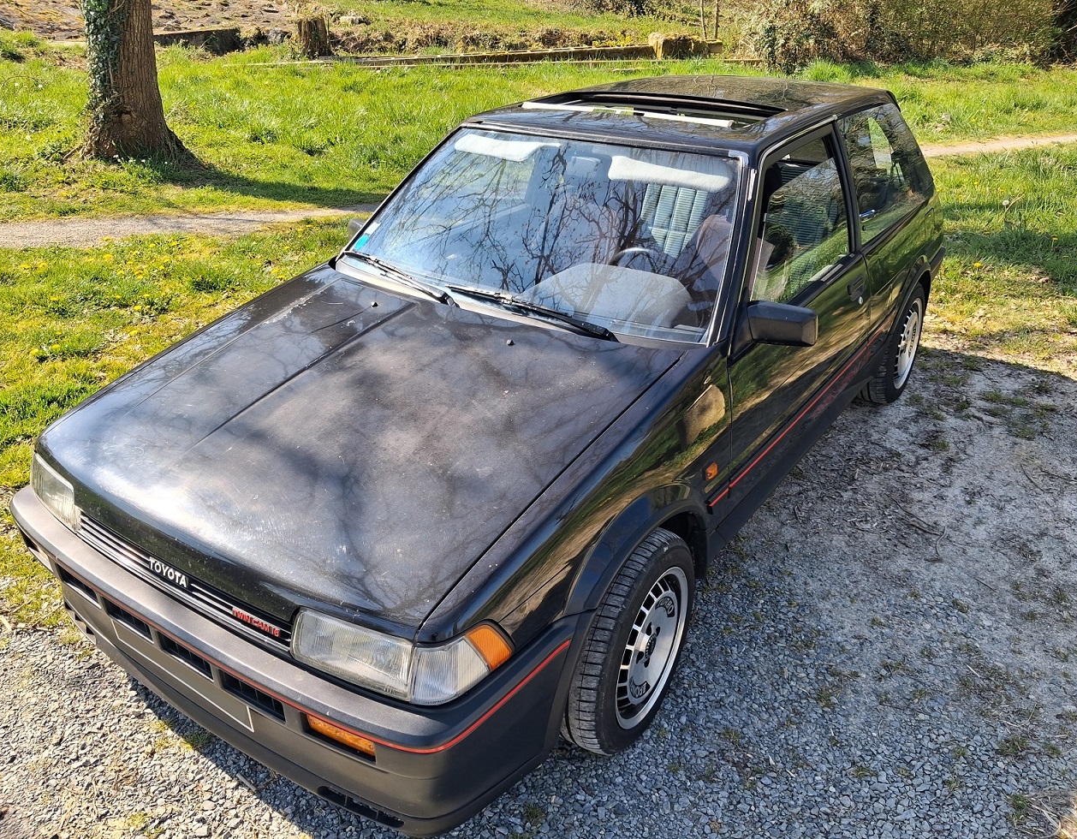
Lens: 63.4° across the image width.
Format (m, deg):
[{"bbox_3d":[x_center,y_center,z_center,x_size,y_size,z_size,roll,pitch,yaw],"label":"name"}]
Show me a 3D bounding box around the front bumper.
[{"bbox_3d":[-0.687,0.492,2.108,1.570,0.460,0.500,17,32,31],"label":"front bumper"}]

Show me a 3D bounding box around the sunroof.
[{"bbox_3d":[0.406,-1.093,3.068,0.840,0.060,0.400,17,32,31],"label":"sunroof"}]

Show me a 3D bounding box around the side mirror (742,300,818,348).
[{"bbox_3d":[0.645,-0.263,2.307,0.160,0.100,0.100,17,32,31],"label":"side mirror"}]

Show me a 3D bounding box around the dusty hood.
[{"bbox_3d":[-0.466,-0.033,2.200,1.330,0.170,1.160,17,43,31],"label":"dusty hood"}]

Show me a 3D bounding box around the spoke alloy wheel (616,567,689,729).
[{"bbox_3d":[0.219,0.552,2.232,0.170,0.417,0.417,16,31,28],"label":"spoke alloy wheel"}]

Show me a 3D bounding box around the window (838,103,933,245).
[{"bbox_3d":[1.379,-1.013,3.416,0.050,0.440,1.060,-7,18,40],"label":"window"}]

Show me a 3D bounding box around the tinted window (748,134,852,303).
[{"bbox_3d":[0.812,-0.632,2.698,0.050,0.430,0.990,-7,18,40],"label":"tinted window"}]

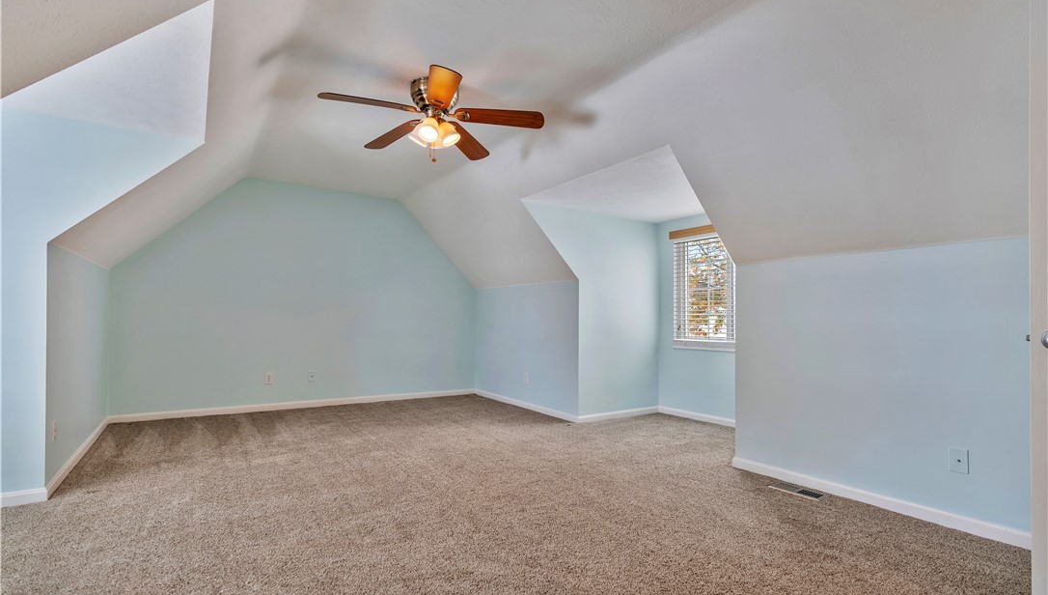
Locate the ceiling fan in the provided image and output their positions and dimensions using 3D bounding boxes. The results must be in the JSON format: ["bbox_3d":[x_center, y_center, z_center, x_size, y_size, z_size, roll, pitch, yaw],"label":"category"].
[{"bbox_3d":[-0.576,-1.047,2.806,1.230,0.470,1.280,2,-3,-34],"label":"ceiling fan"}]

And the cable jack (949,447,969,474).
[{"bbox_3d":[2.093,0.787,2.242,0.012,0.115,0.070,2,-3,-34],"label":"cable jack"}]

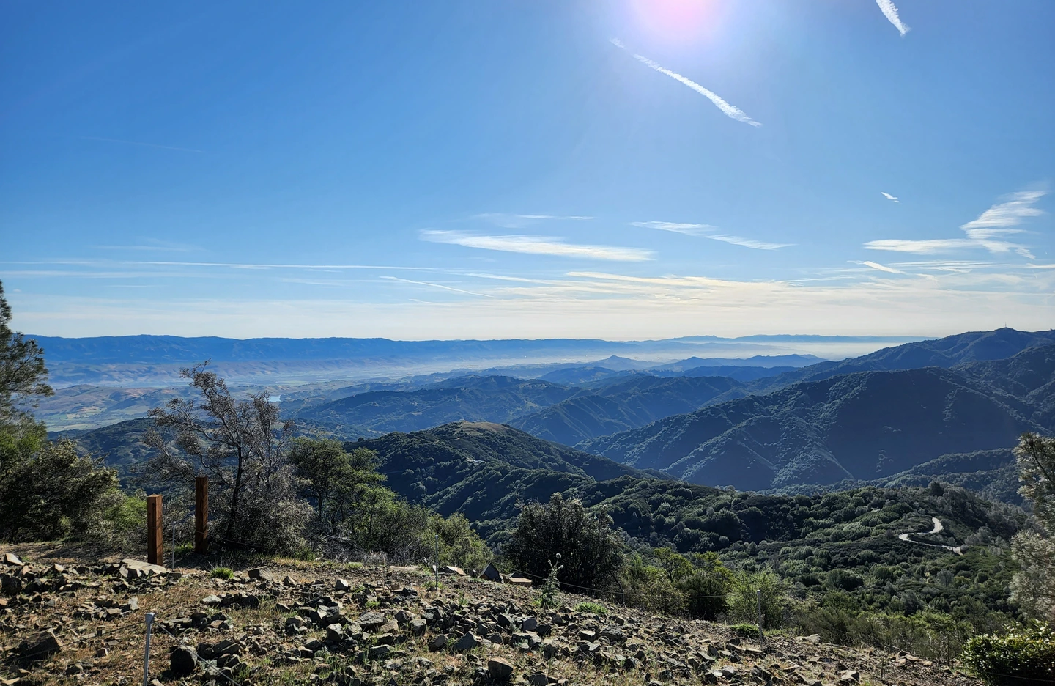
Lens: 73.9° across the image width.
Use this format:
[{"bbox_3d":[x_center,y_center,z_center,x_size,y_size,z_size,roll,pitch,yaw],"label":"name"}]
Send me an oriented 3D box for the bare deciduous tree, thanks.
[{"bbox_3d":[-5.633,2.094,13.000,2.900,3.500,2.500,0,1,0],"label":"bare deciduous tree"}]

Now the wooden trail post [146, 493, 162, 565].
[{"bbox_3d":[-5.475,2.761,10.300,0.140,1.020,0.140,0,1,9],"label":"wooden trail post"}]

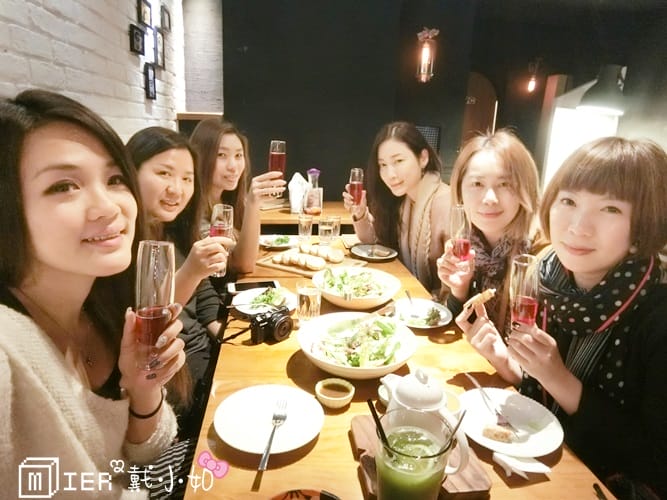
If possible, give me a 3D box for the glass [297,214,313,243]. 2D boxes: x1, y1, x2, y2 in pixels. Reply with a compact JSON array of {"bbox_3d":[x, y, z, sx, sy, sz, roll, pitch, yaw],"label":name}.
[{"bbox_3d":[-0.142,-0.101,1.990,0.070,0.116,0.070,-1,17,-8],"label":"glass"}]

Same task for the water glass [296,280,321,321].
[{"bbox_3d":[-0.069,0.143,1.157,0.068,0.102,0.068,3,16,0],"label":"water glass"}]

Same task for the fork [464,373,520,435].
[{"bbox_3d":[0.311,0.300,0.804,0.025,0.020,0.176,-3,23,-17],"label":"fork"}]

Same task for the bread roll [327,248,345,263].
[{"bbox_3d":[0.008,0.022,1.643,0.065,0.055,0.070,14,20,35],"label":"bread roll"}]

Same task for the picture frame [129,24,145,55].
[{"bbox_3d":[-1.003,-1.077,2.073,0.020,0.125,0.159,0,17,-8],"label":"picture frame"}]

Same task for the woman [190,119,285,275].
[{"bbox_3d":[-0.372,0.164,1.589,0.620,1.290,0.500,7,17,16],"label":"woman"}]

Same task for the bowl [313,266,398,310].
[{"bbox_3d":[0.071,0.131,1.282,0.280,0.068,0.280,2,16,-1],"label":"bowl"}]

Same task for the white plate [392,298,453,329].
[{"bbox_3d":[0.242,0.192,1.178,0.205,0.025,0.205,2,16,-1],"label":"white plate"}]

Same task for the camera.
[{"bbox_3d":[-0.154,0.194,1.044,0.062,0.064,0.104,14,20,34],"label":"camera"}]

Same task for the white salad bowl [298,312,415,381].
[{"bbox_3d":[0.056,0.234,0.951,0.268,0.074,0.268,1,17,0],"label":"white salad bowl"}]

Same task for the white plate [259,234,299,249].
[{"bbox_3d":[-0.260,-0.032,1.903,0.198,0.026,0.198,-1,17,-8],"label":"white plate"}]

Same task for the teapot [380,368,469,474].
[{"bbox_3d":[0.144,0.261,0.646,0.157,0.151,0.107,14,20,36],"label":"teapot"}]

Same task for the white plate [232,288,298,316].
[{"bbox_3d":[-0.200,0.162,1.210,0.205,0.025,0.205,2,16,-1],"label":"white plate"}]

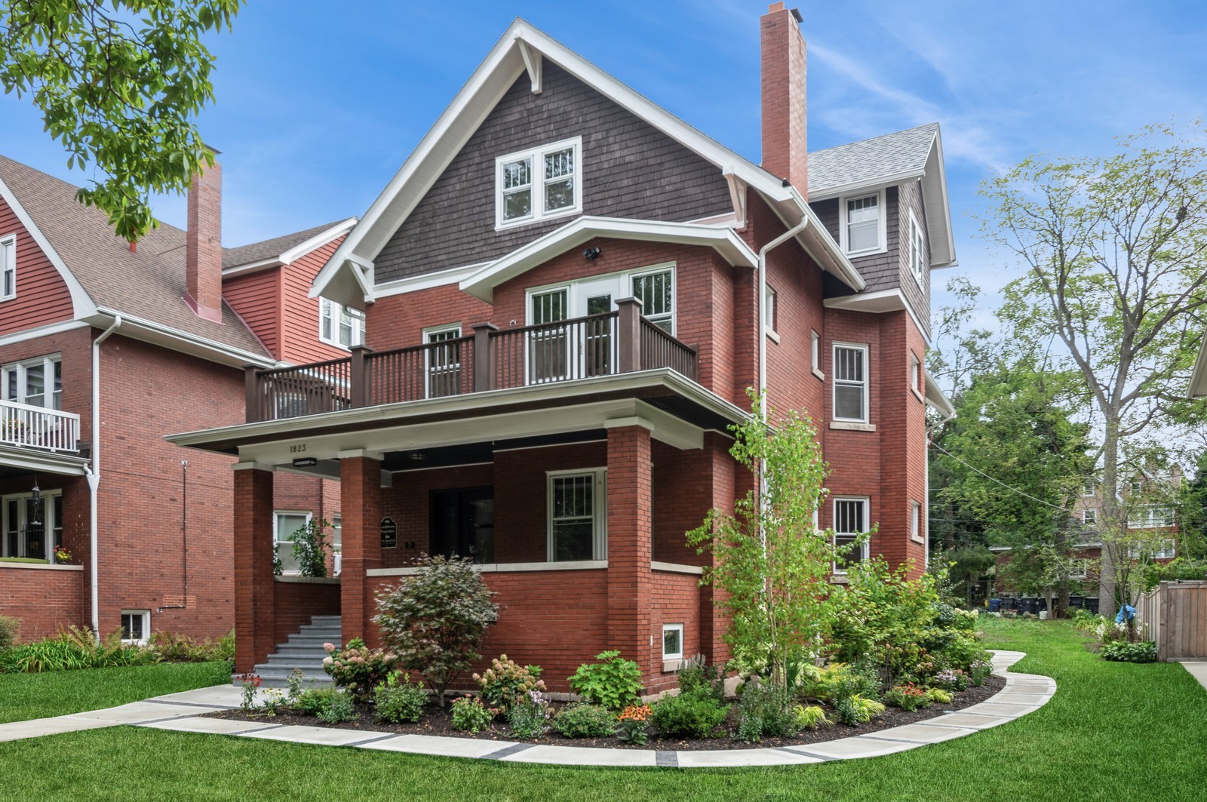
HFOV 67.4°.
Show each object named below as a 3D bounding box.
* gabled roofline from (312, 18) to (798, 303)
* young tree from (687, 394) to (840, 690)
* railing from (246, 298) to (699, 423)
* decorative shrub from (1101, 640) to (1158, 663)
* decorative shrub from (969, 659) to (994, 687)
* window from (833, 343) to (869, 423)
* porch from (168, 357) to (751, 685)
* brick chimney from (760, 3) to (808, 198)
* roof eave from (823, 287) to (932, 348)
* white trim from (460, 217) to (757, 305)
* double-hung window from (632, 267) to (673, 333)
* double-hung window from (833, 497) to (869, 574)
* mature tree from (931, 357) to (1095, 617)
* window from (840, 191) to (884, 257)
[{"bbox_3d":[-1.250,-4.400,15.400,9.300,4.050,1.000,-3,-7,26],"label":"gabled roofline"},{"bbox_3d":[2.221,1.991,12.600,2.100,4.200,2.000,-1,-6,10],"label":"young tree"},{"bbox_3d":[-2.210,-0.300,14.080,7.100,1.150,2.250,-5,-11,27],"label":"railing"},{"bbox_3d":[12.300,5.840,21.100,1.250,0.500,1.000,-5,-11,27],"label":"decorative shrub"},{"bbox_3d":[6.190,4.450,14.800,0.420,0.460,0.420,-5,-11,27],"label":"decorative shrub"},{"bbox_3d":[4.900,-0.368,17.899,0.820,1.572,0.130,3,-10,-18],"label":"window"},{"bbox_3d":[-2.190,2.200,14.100,8.500,3.950,3.750,-5,-11,27],"label":"porch"},{"bbox_3d":[3.360,-5.460,16.750,0.520,3.500,1.100,-5,-11,27],"label":"brick chimney"},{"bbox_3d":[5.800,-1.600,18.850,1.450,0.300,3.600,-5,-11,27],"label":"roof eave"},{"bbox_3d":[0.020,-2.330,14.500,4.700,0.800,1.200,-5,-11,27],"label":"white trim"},{"bbox_3d":[0.753,-1.298,13.750,0.720,1.400,0.120,-3,-7,26],"label":"double-hung window"},{"bbox_3d":[4.901,2.656,17.901,0.820,1.527,0.130,3,-10,-17],"label":"double-hung window"},{"bbox_3d":[17.653,3.722,39.000,7.200,11.200,6.600,-3,-7,24],"label":"mature tree"},{"bbox_3d":[5.010,-3.431,17.500,0.790,1.140,0.120,-3,-7,26],"label":"window"}]

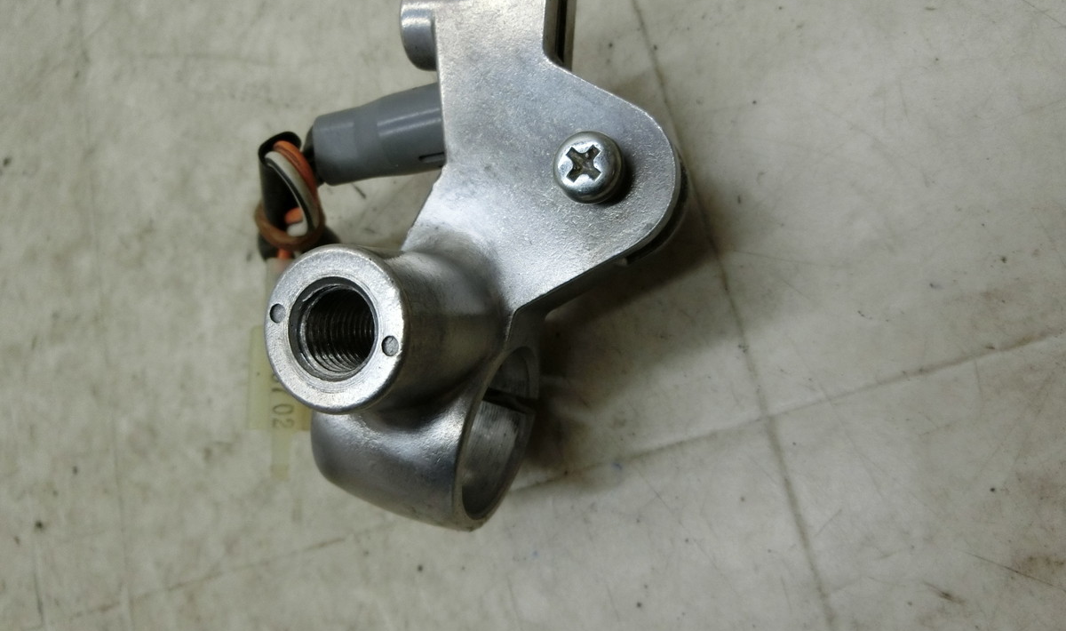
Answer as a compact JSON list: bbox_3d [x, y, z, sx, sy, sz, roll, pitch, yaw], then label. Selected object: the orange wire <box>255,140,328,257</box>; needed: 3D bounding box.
[{"bbox_3d":[-0.036,-0.017,0.114,0.009,0.009,0.017,7,91,24],"label":"orange wire"}]

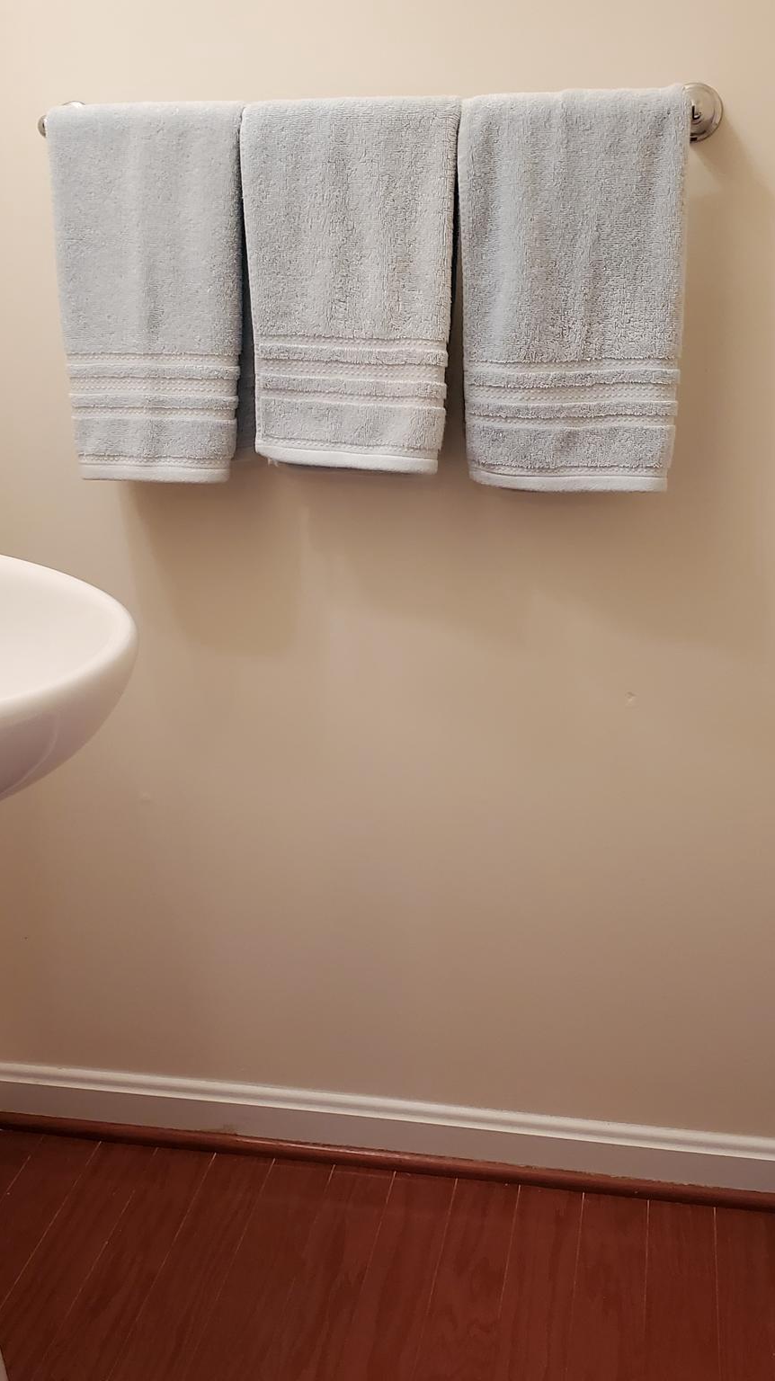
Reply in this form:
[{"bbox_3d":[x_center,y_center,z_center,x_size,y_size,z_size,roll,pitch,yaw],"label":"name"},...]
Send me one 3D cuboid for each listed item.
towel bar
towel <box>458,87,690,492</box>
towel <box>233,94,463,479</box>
[{"bbox_3d":[-0.018,-0.539,1.306,0.658,0.053,0.085,3,20,9],"label":"towel bar"},{"bbox_3d":[0.170,-0.373,1.300,0.197,0.354,0.072,3,20,9],"label":"towel"},{"bbox_3d":[-0.028,-0.385,1.331,0.202,0.340,0.072,3,20,9],"label":"towel"}]

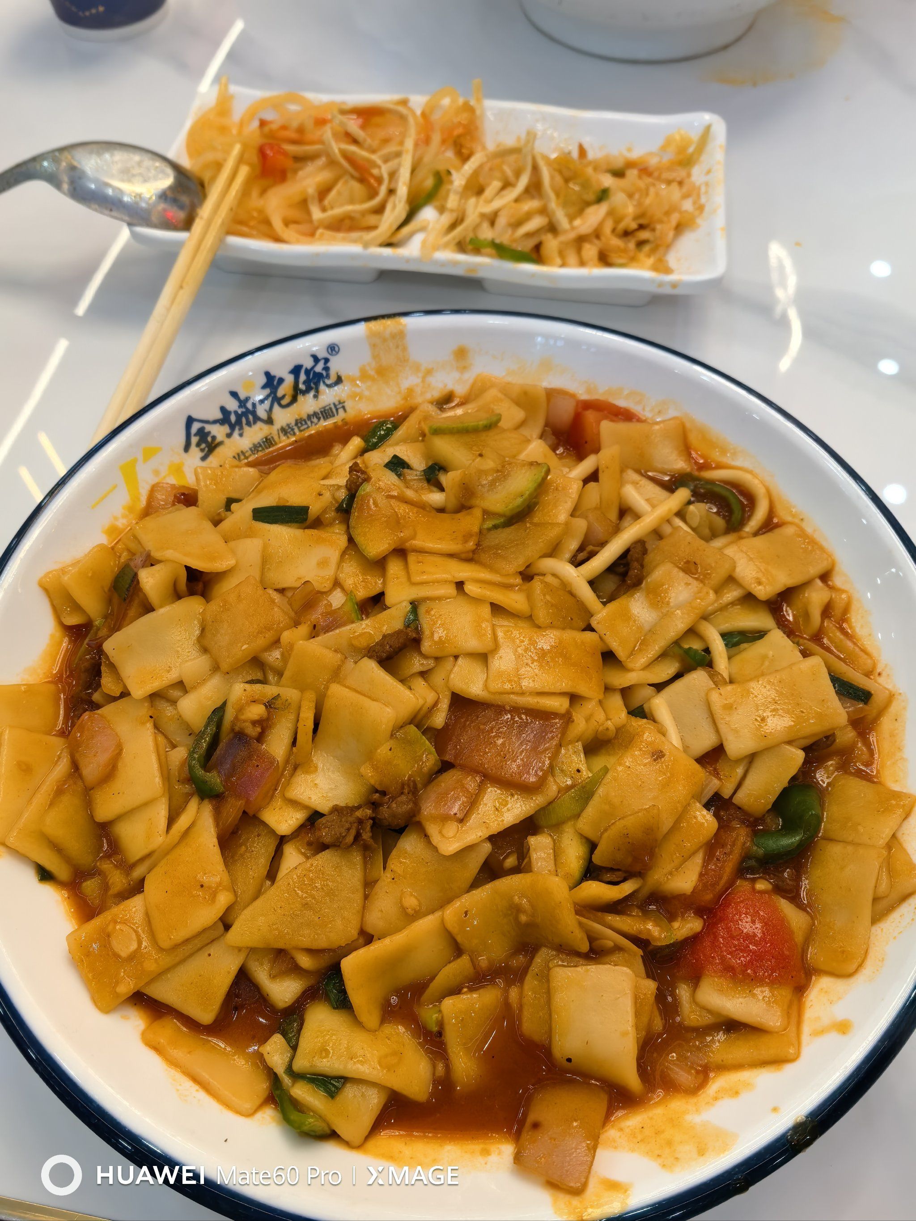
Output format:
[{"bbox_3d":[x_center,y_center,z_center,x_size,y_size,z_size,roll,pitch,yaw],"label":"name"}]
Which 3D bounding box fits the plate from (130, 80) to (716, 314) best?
[{"bbox_3d":[-0.006,-0.159,0.370,0.212,0.027,0.100,6,58,5],"label":"plate"}]

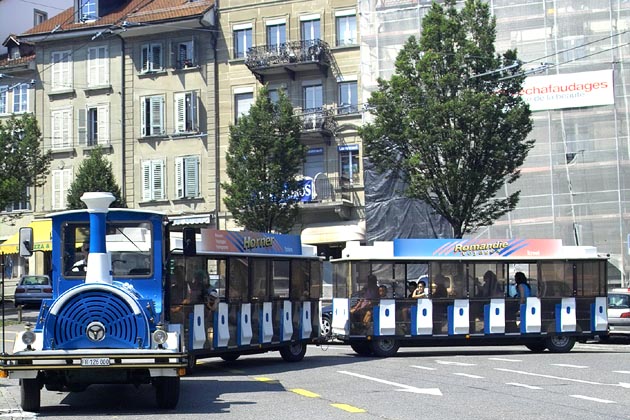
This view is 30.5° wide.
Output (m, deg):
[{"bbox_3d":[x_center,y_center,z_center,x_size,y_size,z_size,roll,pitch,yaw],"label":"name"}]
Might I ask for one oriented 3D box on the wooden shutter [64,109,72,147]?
[{"bbox_3d":[-11.870,-3.894,55.388,0.530,1.840,0.050,-4,-6,21],"label":"wooden shutter"}]

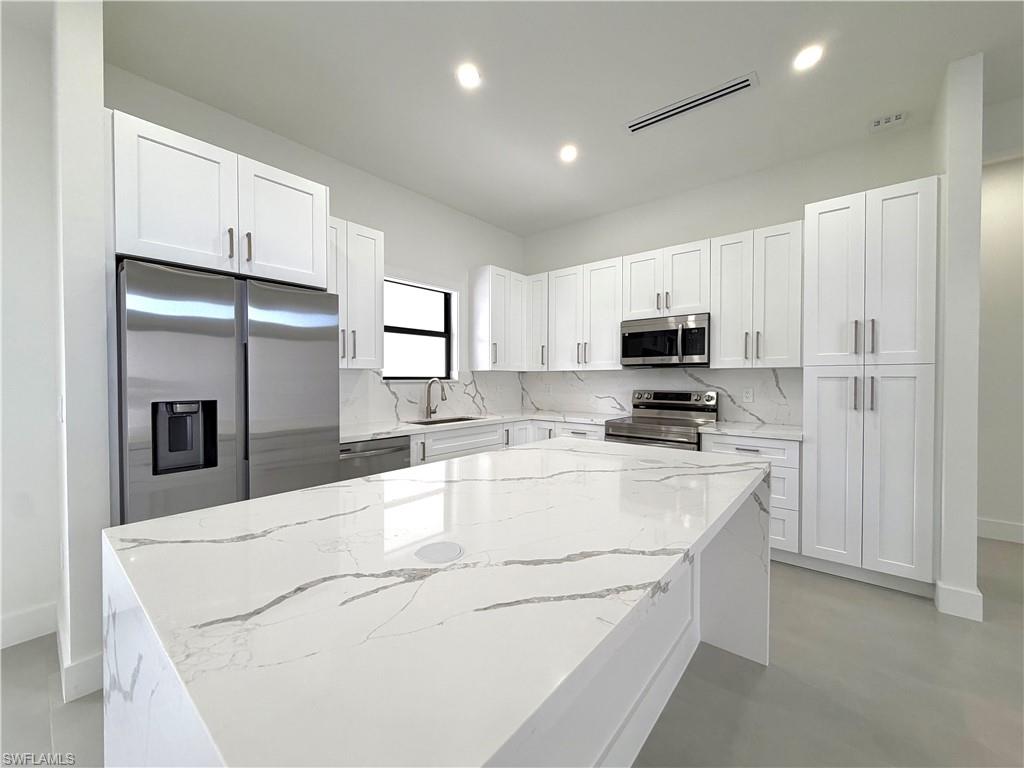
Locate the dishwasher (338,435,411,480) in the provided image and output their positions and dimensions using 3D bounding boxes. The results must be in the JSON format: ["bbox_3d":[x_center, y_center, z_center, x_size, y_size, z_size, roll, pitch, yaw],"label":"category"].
[{"bbox_3d":[-1.163,0.815,3.005,0.615,0.860,0.600,0,1,40],"label":"dishwasher"}]

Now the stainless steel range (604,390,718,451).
[{"bbox_3d":[1.308,0.657,3.613,0.761,1.172,0.685,0,1,40],"label":"stainless steel range"}]

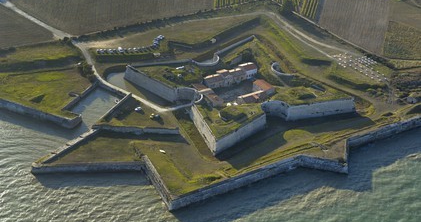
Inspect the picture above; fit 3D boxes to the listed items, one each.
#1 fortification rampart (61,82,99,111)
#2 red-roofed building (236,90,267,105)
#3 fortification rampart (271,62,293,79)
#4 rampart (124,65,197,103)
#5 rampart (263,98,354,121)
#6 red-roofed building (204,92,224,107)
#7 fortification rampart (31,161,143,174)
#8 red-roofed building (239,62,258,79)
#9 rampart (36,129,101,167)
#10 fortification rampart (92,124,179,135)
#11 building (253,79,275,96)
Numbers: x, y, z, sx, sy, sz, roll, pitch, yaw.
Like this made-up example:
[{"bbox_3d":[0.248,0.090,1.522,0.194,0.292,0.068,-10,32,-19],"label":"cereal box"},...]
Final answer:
[{"bbox_3d":[-83.120,-8.900,536.330,2.100,3.300,43.830,15,31,19],"label":"fortification rampart"},{"bbox_3d":[26.750,-6.700,536.560,20.000,7.400,9.000,-15,35,-30],"label":"red-roofed building"},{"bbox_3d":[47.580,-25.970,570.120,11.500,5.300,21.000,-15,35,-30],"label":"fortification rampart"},{"bbox_3d":[-32.750,-17.210,549.810,56.150,9.500,10.000,26,36,34],"label":"rampart"},{"bbox_3d":[62.670,-2.550,535.540,59.580,9.500,11.000,-6,31,-17],"label":"rampart"},{"bbox_3d":[2.800,-5.780,532.540,6.700,6.900,12.000,-15,35,-30],"label":"red-roofed building"},{"bbox_3d":[-68.390,31.550,464.680,58.720,5.400,3.000,-1,30,-8],"label":"fortification rampart"},{"bbox_3d":[25.600,-27.690,573.130,11.800,7.700,9.500,-15,35,-30],"label":"red-roofed building"},{"bbox_3d":[-81.910,22.410,478.040,3.500,4.500,49.640,22,34,29],"label":"rampart"},{"bbox_3d":[-43.910,10.980,498.430,49.930,4.200,2.500,3,30,-2],"label":"fortification rampart"},{"bbox_3d":[34.180,-14.950,551.720,8.500,7.700,14.500,-15,35,-30],"label":"building"}]

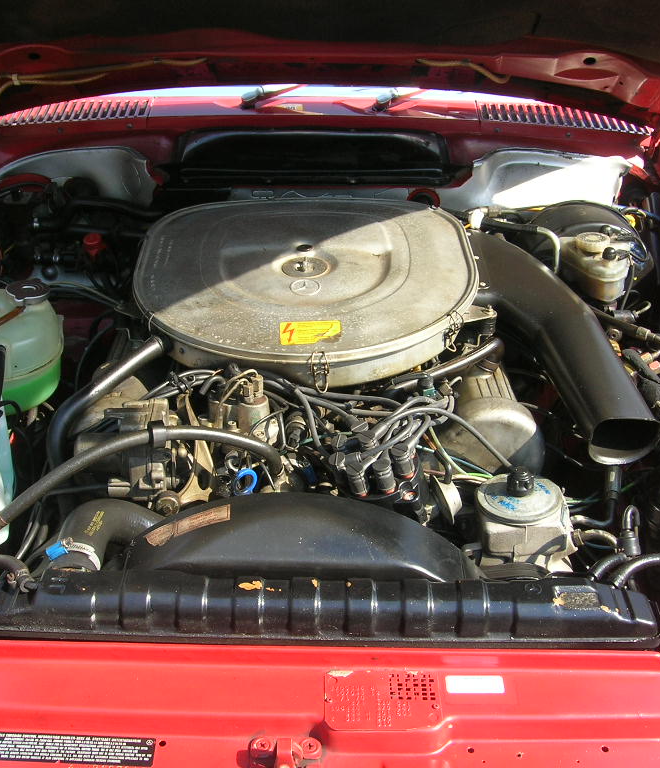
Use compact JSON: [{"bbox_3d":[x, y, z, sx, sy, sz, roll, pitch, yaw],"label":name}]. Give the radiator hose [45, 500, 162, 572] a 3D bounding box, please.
[{"bbox_3d":[-0.219,0.154,1.050,0.110,0.080,0.110,1,33,0],"label":"radiator hose"}]

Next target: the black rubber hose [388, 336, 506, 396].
[{"bbox_3d":[0.148,-0.028,1.302,0.155,0.060,0.045,-8,33,-12],"label":"black rubber hose"}]

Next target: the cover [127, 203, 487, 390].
[{"bbox_3d":[-0.026,-0.129,1.365,0.450,0.085,0.450,1,33,0],"label":"cover"}]

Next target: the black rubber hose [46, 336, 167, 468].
[{"bbox_3d":[-0.271,0.021,1.268,0.175,0.150,0.055,-26,41,-35],"label":"black rubber hose"}]

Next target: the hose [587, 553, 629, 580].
[{"bbox_3d":[0.281,0.178,1.011,0.022,0.030,0.045,-17,36,-25],"label":"hose"}]

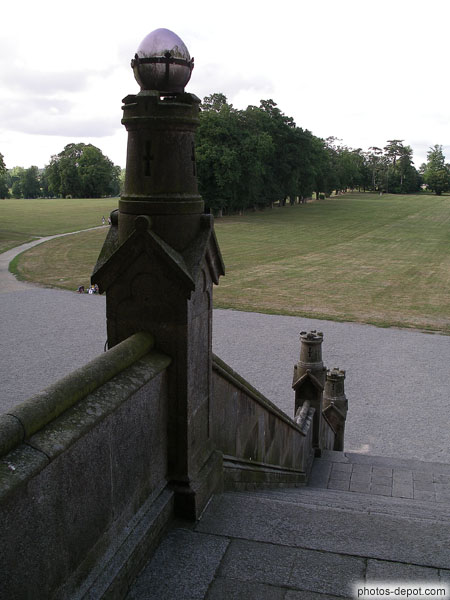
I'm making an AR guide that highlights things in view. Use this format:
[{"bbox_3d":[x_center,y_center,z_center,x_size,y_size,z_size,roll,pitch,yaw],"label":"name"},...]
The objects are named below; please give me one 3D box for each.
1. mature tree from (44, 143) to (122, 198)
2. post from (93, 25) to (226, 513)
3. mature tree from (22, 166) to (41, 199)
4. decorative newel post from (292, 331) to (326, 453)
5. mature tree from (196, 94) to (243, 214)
[{"bbox_3d":[-66.661,-60.580,300.000,35.553,25.411,31.998,1,10,0],"label":"mature tree"},{"bbox_3d":[-0.322,-0.132,3.253,0.530,2.350,0.530,3,10,13],"label":"post"},{"bbox_3d":[-93.537,-56.799,310.000,8.701,15.005,8.701,1,10,0],"label":"mature tree"},{"bbox_3d":[1.425,1.548,10.775,0.530,2.060,0.530,3,10,13],"label":"decorative newel post"},{"bbox_3d":[-3.021,-35.167,155.000,14.502,28.133,14.502,1,10,0],"label":"mature tree"}]

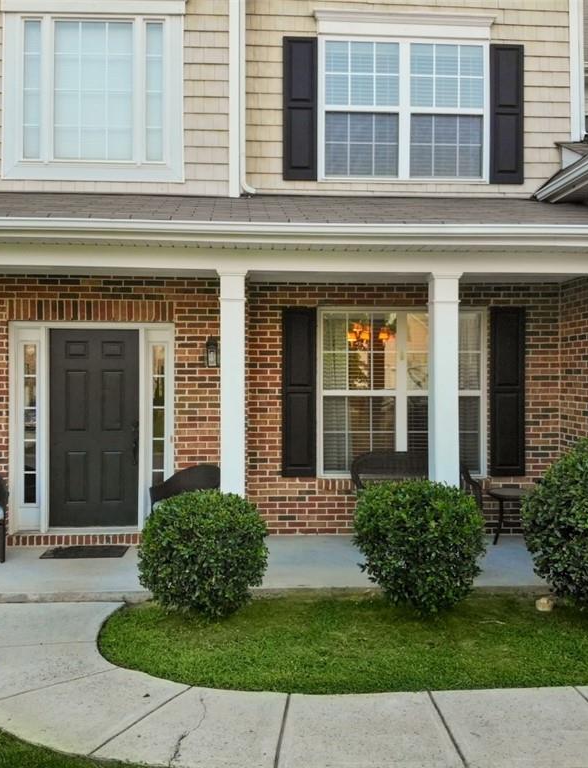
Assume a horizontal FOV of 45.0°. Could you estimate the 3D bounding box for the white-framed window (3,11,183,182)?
[{"bbox_3d":[-2.030,-2.900,7.150,1.800,1.710,0.120,0,-1,-3],"label":"white-framed window"}]

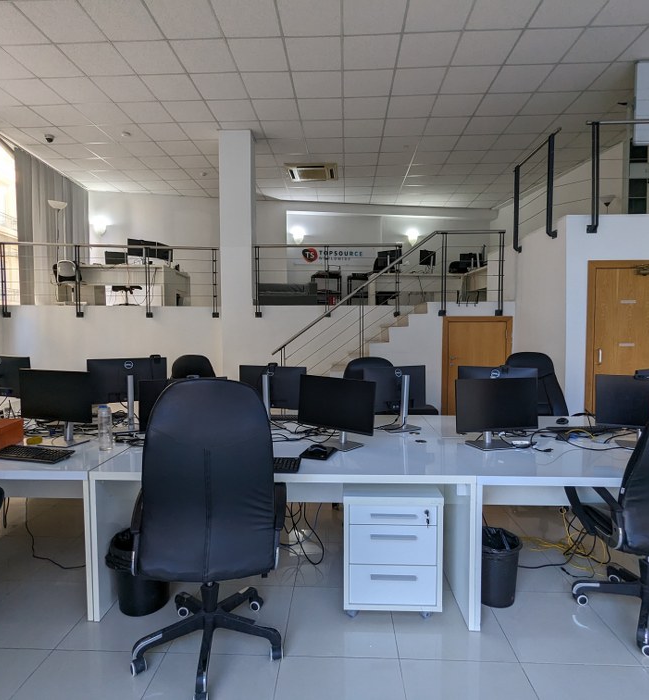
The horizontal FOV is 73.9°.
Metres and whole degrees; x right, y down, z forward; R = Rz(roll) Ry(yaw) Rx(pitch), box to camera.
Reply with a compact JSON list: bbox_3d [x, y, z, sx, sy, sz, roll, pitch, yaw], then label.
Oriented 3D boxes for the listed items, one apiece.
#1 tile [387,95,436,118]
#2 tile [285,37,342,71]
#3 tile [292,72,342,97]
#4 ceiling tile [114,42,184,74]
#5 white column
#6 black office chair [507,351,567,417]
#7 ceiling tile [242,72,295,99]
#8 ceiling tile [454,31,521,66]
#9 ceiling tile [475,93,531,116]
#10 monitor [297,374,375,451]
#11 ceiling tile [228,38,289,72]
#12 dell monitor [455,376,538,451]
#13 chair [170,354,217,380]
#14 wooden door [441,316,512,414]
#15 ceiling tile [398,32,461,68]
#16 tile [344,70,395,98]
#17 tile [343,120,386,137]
[{"bbox_3d":[1.161,-3.262,5.794,0.595,0.025,0.595,0,3,3],"label":"tile"},{"bbox_3d":[-0.098,-3.186,4.631,0.600,0.020,0.600,0,3,3],"label":"tile"},{"bbox_3d":[-0.071,-3.229,5.244,0.600,0.030,0.600,0,3,3],"label":"tile"},{"bbox_3d":[-1.887,-3.189,4.717,0.600,0.020,0.600,0,3,3],"label":"ceiling tile"},{"bbox_3d":[-1.327,-1.139,6.787,0.475,4.331,0.380,0,3,3],"label":"white column"},{"bbox_3d":[1.878,0.631,3.770,0.640,1.188,0.680,0,3,3],"label":"black office chair"},{"bbox_3d":[-0.671,-3.231,5.272,0.600,0.030,0.600,0,3,3],"label":"ceiling tile"},{"bbox_3d":[1.698,-3.190,4.555,0.595,0.025,0.595,0,3,3],"label":"ceiling tile"},{"bbox_3d":[2.354,-3.258,5.728,0.600,0.030,0.600,0,3,3],"label":"ceiling tile"},{"bbox_3d":[0.084,0.360,2.548,0.512,0.394,0.180,2,3,32],"label":"monitor"},{"bbox_3d":[-0.700,-3.195,4.669,0.595,0.025,0.595,0,3,3],"label":"ceiling tile"},{"bbox_3d":[0.984,0.360,2.503,0.512,0.398,0.180,-1,3,-12],"label":"dell monitor"},{"bbox_3d":[-1.194,0.640,3.997,0.630,1.146,0.670,-1,3,-19],"label":"chair"},{"bbox_3d":[2.052,0.337,5.827,0.921,1.562,0.090,0,3,3],"label":"wooden door"},{"bbox_3d":[1.099,-3.190,4.589,0.600,0.030,0.600,0,3,3],"label":"ceiling tile"},{"bbox_3d":[0.527,-3.228,5.210,0.595,0.025,0.595,0,3,3],"label":"tile"},{"bbox_3d":[0.585,-3.300,6.412,0.600,0.030,0.600,0,3,3],"label":"tile"}]

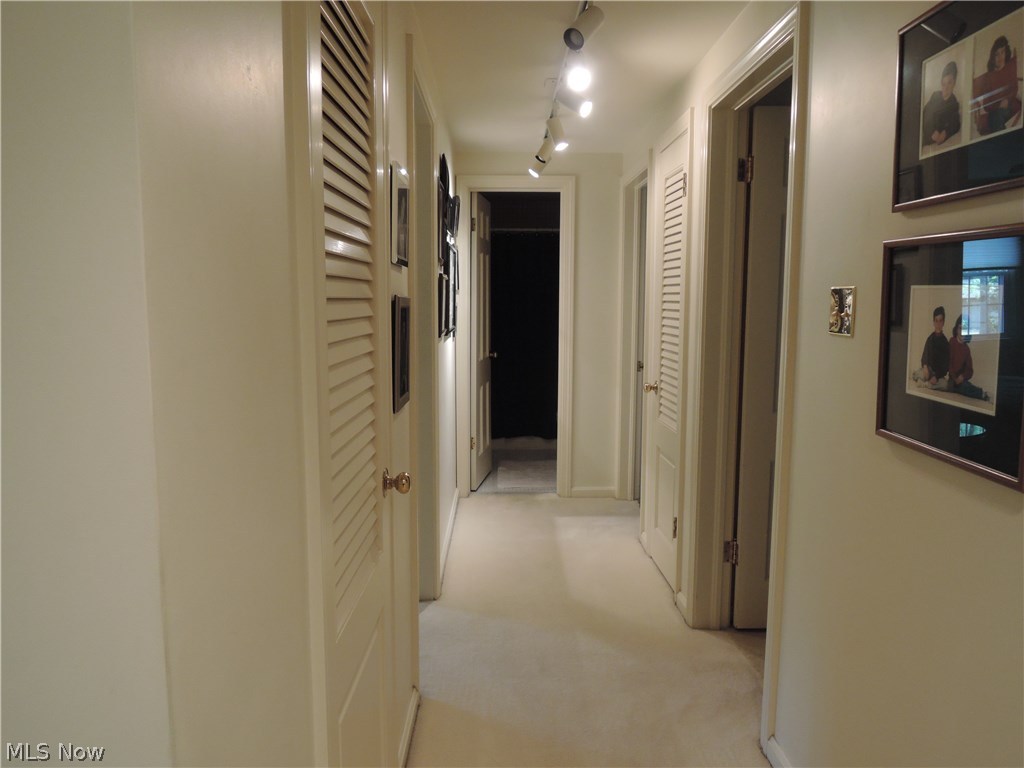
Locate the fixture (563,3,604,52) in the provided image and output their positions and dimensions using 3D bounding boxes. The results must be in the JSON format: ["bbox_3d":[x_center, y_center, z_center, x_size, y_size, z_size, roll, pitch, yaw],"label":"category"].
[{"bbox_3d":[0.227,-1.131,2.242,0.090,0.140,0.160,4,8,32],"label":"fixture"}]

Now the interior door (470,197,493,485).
[{"bbox_3d":[-0.214,-0.298,5.156,0.038,2.030,0.600,1,7,8],"label":"interior door"}]

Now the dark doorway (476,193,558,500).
[{"bbox_3d":[0.025,-0.243,4.825,0.610,2.050,0.130,0,7,-1],"label":"dark doorway"}]

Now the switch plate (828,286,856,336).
[{"bbox_3d":[0.771,-0.170,1.670,0.010,0.114,0.112,0,7,-1],"label":"switch plate"}]

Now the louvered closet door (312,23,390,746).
[{"bbox_3d":[-0.310,0.140,1.388,0.036,2.030,0.670,0,7,-1],"label":"louvered closet door"}]

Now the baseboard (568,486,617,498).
[{"bbox_3d":[0.565,0.753,4.886,0.300,0.065,0.015,0,7,-1],"label":"baseboard"}]

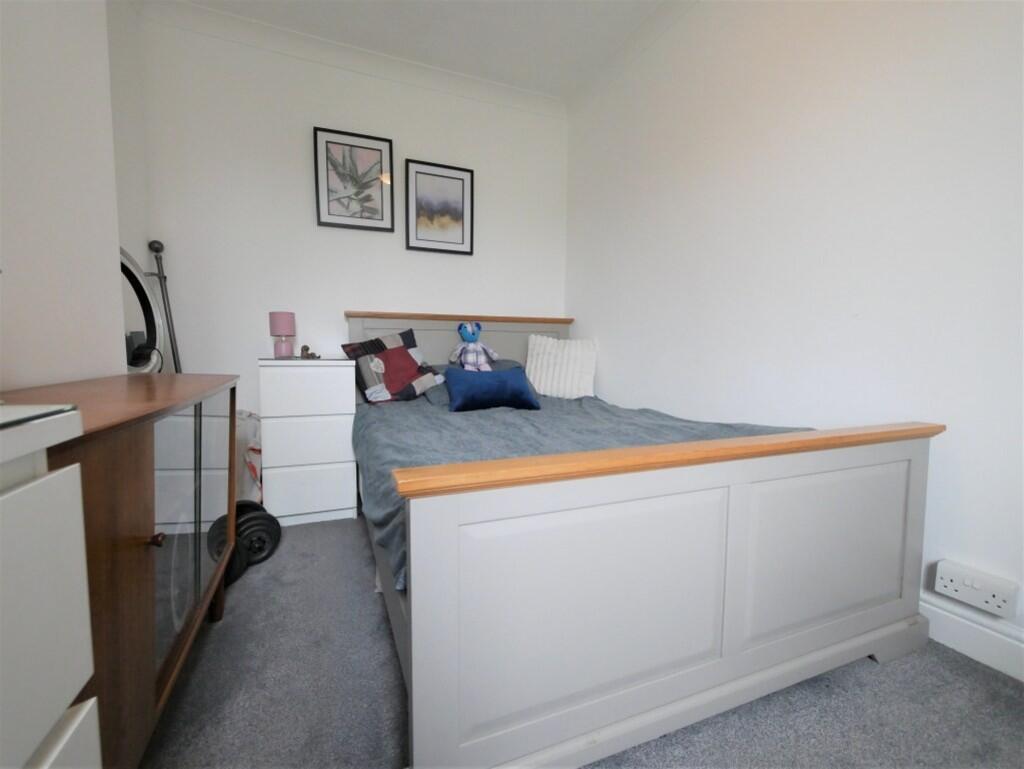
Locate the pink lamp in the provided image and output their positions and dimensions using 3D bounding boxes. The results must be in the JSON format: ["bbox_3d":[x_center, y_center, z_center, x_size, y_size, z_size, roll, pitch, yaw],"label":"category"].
[{"bbox_3d":[-1.176,-0.254,2.126,0.120,0.240,0.120,-1,4,-22],"label":"pink lamp"}]

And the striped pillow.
[{"bbox_3d":[0.327,-0.111,2.714,0.430,0.410,0.140,0,-14,-2],"label":"striped pillow"}]

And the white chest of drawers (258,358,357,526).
[{"bbox_3d":[-1.043,0.270,2.233,0.413,0.795,0.480,-1,4,-17],"label":"white chest of drawers"}]

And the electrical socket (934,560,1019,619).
[{"bbox_3d":[1.241,0.541,1.104,0.038,0.086,0.145,-1,4,-22],"label":"electrical socket"}]

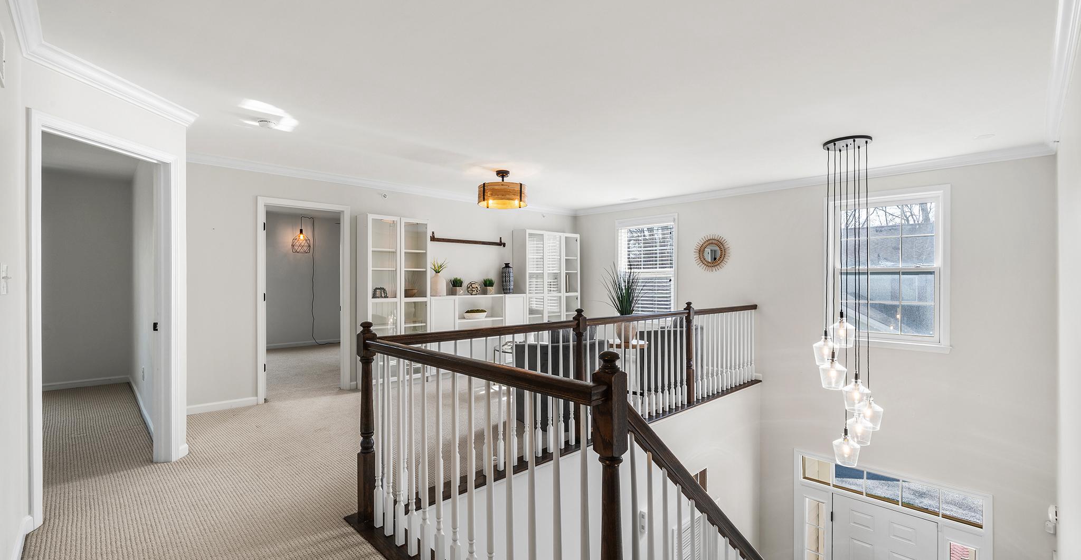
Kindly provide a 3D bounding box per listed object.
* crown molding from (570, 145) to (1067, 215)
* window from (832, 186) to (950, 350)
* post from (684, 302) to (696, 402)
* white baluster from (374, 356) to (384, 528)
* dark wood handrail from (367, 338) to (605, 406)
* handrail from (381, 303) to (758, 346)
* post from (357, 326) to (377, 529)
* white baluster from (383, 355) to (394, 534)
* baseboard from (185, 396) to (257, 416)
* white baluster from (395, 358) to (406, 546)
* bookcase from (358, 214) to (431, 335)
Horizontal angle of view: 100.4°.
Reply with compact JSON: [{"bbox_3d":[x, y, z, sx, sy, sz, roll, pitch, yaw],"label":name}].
[{"bbox_3d":[2.551,-1.122,5.832,5.440,0.080,0.075,0,0,44],"label":"crown molding"},{"bbox_3d":[3.680,-0.117,4.815,1.050,1.650,0.110,0,0,44],"label":"window"},{"bbox_3d":[1.557,0.749,4.704,0.083,1.051,0.083,0,0,-42],"label":"post"},{"bbox_3d":[-0.826,0.818,2.311,0.032,0.880,0.032,0,0,-44],"label":"white baluster"},{"bbox_3d":[-0.363,0.347,1.866,1.508,0.060,0.062,0,0,45],"label":"dark wood handrail"},{"bbox_3d":[0.939,0.338,4.037,4.900,0.060,0.062,0,0,-42],"label":"handrail"},{"bbox_3d":[-0.916,0.740,2.392,0.075,1.036,0.075,0,0,-44],"label":"post"},{"bbox_3d":[-0.761,0.829,2.264,0.033,0.890,0.033,0,0,45],"label":"white baluster"},{"bbox_3d":[-3.097,1.218,4.351,0.620,0.085,0.015,0,0,-43],"label":"baseboard"},{"bbox_3d":[-0.666,0.818,2.154,0.032,0.880,0.032,0,0,-44],"label":"white baluster"},{"bbox_3d":[-1.749,0.257,5.440,0.800,2.015,0.300,0,0,-43],"label":"bookcase"}]

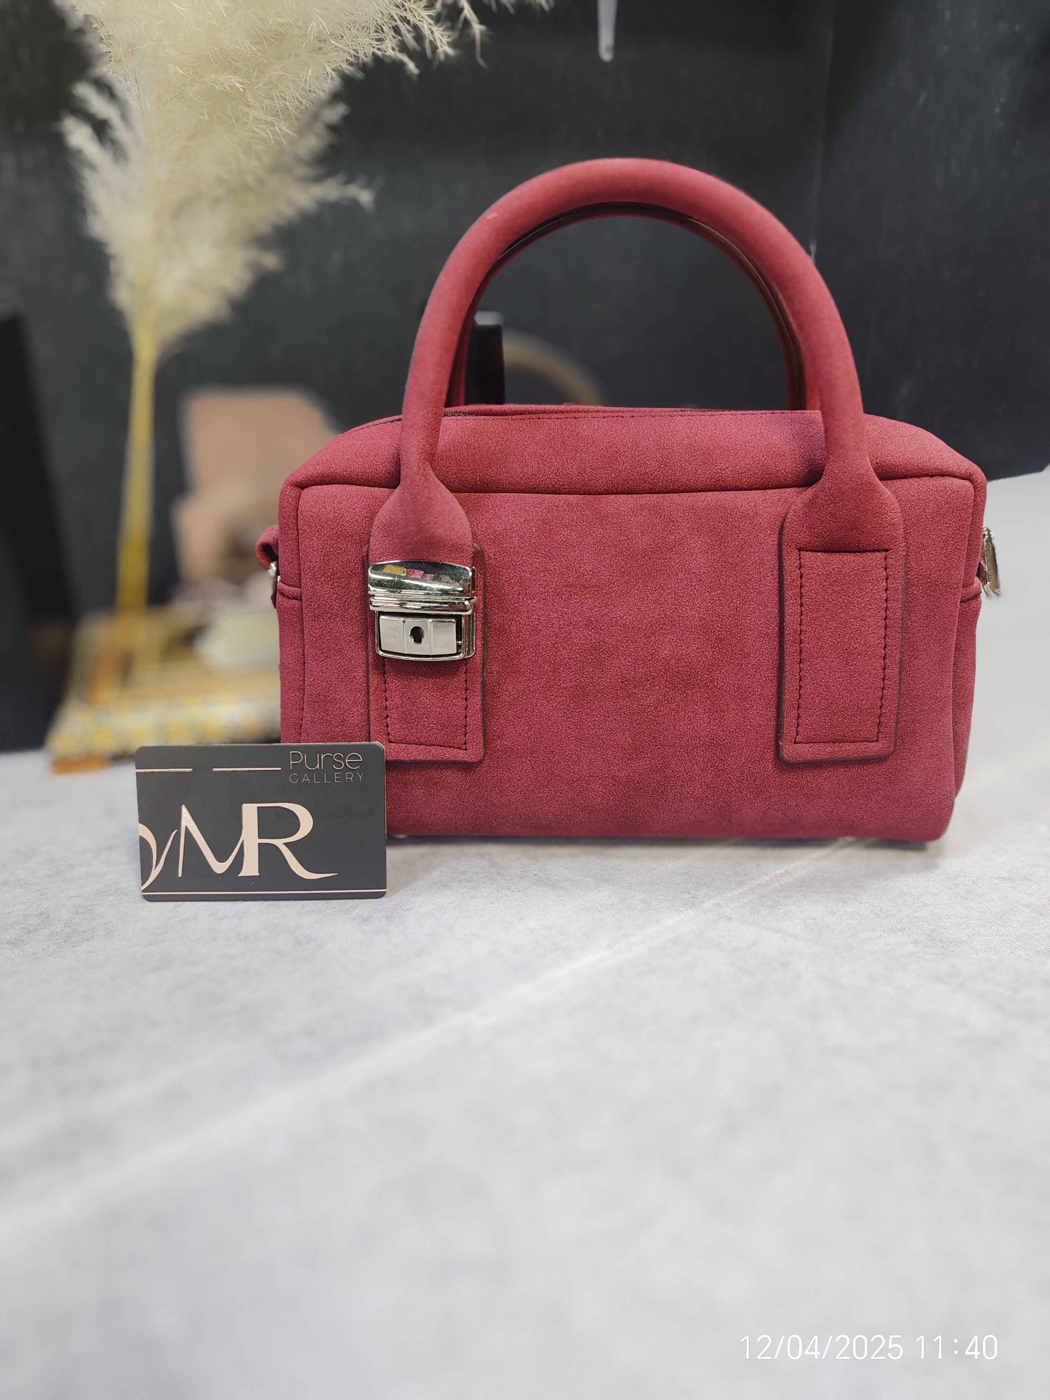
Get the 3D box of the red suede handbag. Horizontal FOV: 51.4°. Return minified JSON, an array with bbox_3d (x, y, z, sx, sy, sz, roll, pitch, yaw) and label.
[{"bbox_3d":[0.038,-0.063,0.405,0.260,0.240,0.102,0,20,3],"label":"red suede handbag"}]

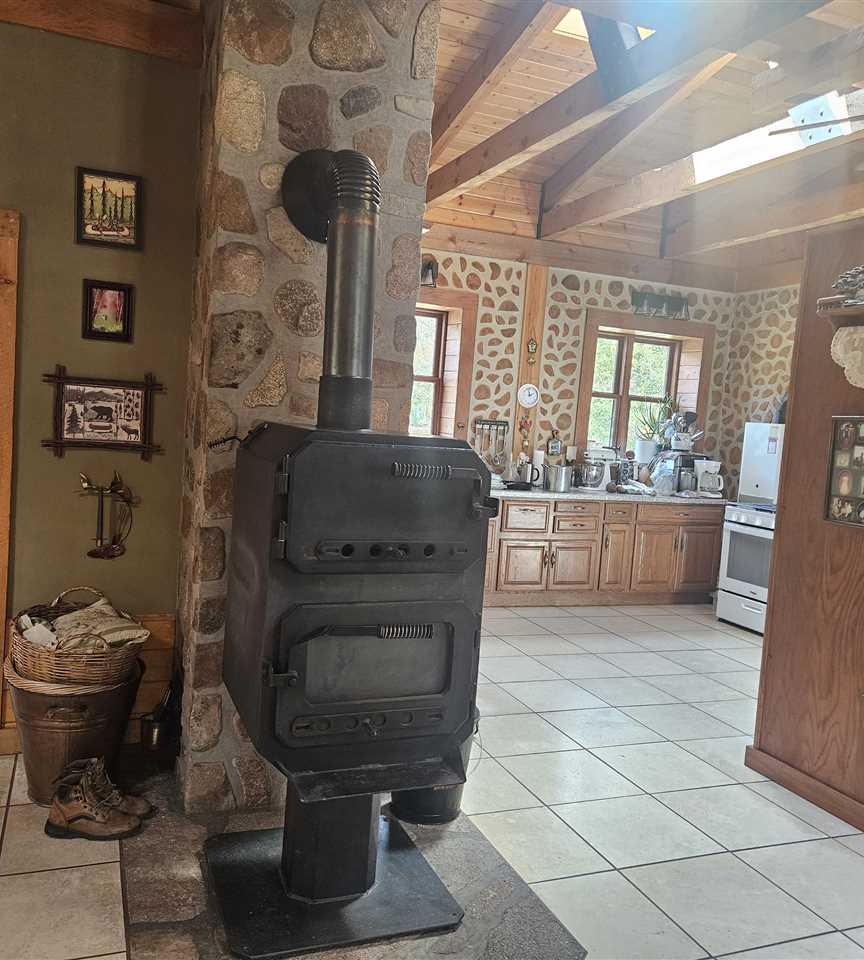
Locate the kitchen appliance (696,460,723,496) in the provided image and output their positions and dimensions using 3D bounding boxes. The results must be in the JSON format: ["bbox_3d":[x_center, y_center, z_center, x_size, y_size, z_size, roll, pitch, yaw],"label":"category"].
[{"bbox_3d":[2.481,-0.015,7.596,0.170,0.315,0.210,2,5,-30],"label":"kitchen appliance"}]

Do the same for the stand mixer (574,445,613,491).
[{"bbox_3d":[1.413,-0.099,7.304,0.360,0.365,0.220,4,4,-6],"label":"stand mixer"}]

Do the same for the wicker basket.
[{"bbox_3d":[-1.269,0.564,3.037,0.455,0.220,0.510,2,4,-22],"label":"wicker basket"}]

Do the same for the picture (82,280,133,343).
[{"bbox_3d":[-1.277,-0.666,3.355,0.183,0.227,0.024,2,4,-22],"label":"picture"}]

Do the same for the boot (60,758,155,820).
[{"bbox_3d":[-1.091,1.049,2.892,0.305,0.200,0.115,4,4,-5],"label":"boot"}]

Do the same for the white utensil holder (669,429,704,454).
[{"bbox_3d":[2.230,-0.344,7.510,0.270,0.190,0.200,2,4,-22],"label":"white utensil holder"}]

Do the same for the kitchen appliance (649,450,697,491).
[{"bbox_3d":[2.149,-0.051,7.609,0.300,0.340,0.280,2,4,-22],"label":"kitchen appliance"}]

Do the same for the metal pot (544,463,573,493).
[{"bbox_3d":[1.022,-0.003,6.922,0.215,0.205,0.215,4,4,0],"label":"metal pot"}]

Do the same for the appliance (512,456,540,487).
[{"bbox_3d":[0.797,-0.056,7.113,0.210,0.235,0.165,3,4,-8],"label":"appliance"}]

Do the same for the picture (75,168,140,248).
[{"bbox_3d":[-1.258,-1.057,3.324,0.239,0.284,0.024,2,4,-22],"label":"picture"}]

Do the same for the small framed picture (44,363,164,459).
[{"bbox_3d":[-1.302,-0.263,3.384,0.462,0.355,0.030,2,4,-22],"label":"small framed picture"}]

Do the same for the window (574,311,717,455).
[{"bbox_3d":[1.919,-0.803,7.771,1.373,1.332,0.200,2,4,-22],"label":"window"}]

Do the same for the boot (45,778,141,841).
[{"bbox_3d":[-1.102,1.063,2.781,0.305,0.190,0.115,3,4,-12],"label":"boot"}]

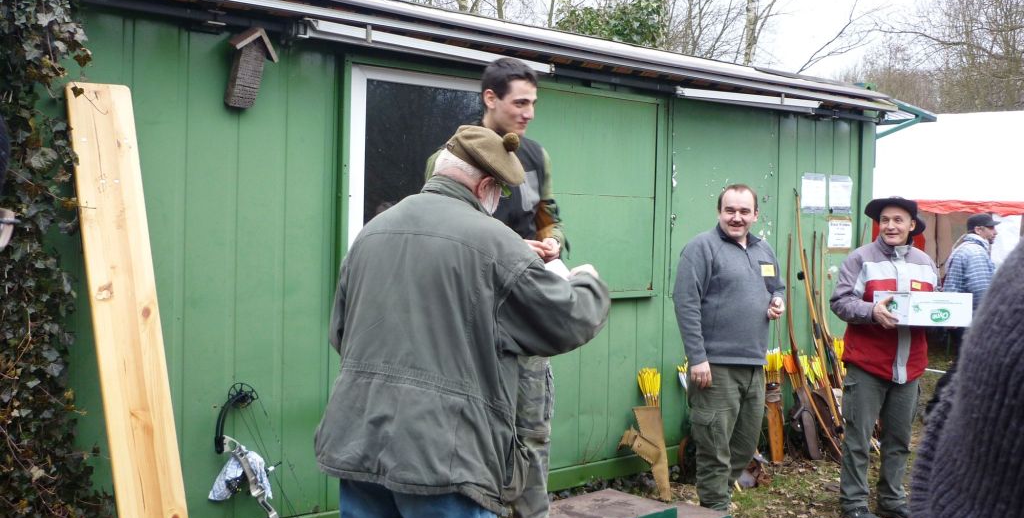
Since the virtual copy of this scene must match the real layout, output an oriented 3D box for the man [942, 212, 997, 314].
[{"bbox_3d":[3.670,0.535,7.855,0.420,1.803,0.520,1,1,22],"label":"man"}]

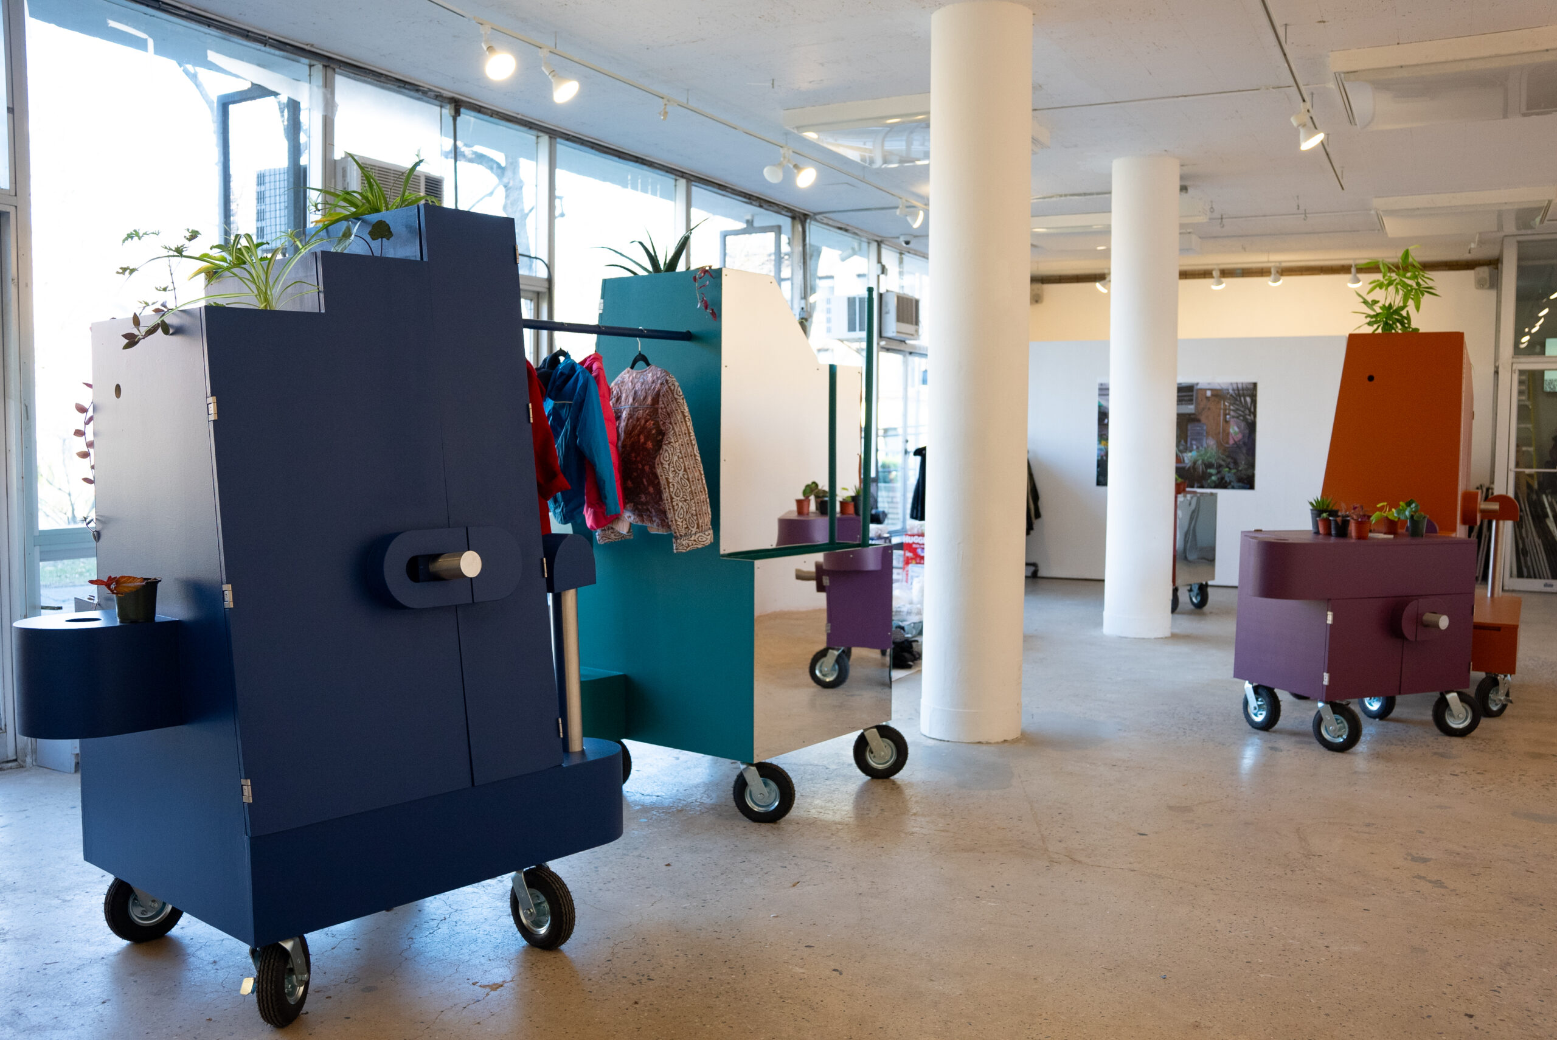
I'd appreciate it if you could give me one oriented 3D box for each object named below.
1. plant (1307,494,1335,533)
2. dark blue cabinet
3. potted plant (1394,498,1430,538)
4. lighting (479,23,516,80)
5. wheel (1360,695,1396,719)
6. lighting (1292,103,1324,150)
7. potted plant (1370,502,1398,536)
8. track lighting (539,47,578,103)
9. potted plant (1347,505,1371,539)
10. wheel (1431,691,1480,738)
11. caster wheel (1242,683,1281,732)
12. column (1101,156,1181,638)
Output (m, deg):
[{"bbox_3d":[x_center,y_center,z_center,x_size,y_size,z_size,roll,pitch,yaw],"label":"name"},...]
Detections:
[{"bbox_3d":[2.582,-0.026,6.136,0.138,0.180,0.138,2,4,27],"label":"plant"},{"bbox_3d":[-1.198,0.168,3.405,0.966,1.960,1.414,4,6,42],"label":"dark blue cabinet"},{"bbox_3d":[2.862,-0.011,5.868,0.152,0.177,0.140,2,5,24],"label":"potted plant"},{"bbox_3d":[-1.168,-1.948,5.408,0.125,0.225,0.175,-2,5,-28],"label":"lighting"},{"bbox_3d":[2.953,0.869,6.384,0.085,0.222,0.215,-1,4,-21],"label":"wheel"},{"bbox_3d":[2.748,-2.041,6.734,0.155,0.235,0.127,2,5,27],"label":"lighting"},{"bbox_3d":[2.874,-0.008,6.143,0.115,0.148,0.125,2,4,27],"label":"potted plant"},{"bbox_3d":[-1.047,-2.101,6.078,0.190,0.235,0.130,4,5,43],"label":"track lighting"},{"bbox_3d":[2.564,0.008,5.732,0.107,0.155,0.105,2,5,24],"label":"potted plant"},{"bbox_3d":[3.156,0.893,6.026,0.215,0.222,0.085,1,4,12],"label":"wheel"},{"bbox_3d":[2.289,0.880,6.128,0.085,0.222,0.215,-1,4,-23],"label":"caster wheel"},{"bbox_3d":[2.538,-0.828,9.019,0.460,3.270,0.460,2,4,27],"label":"column"}]

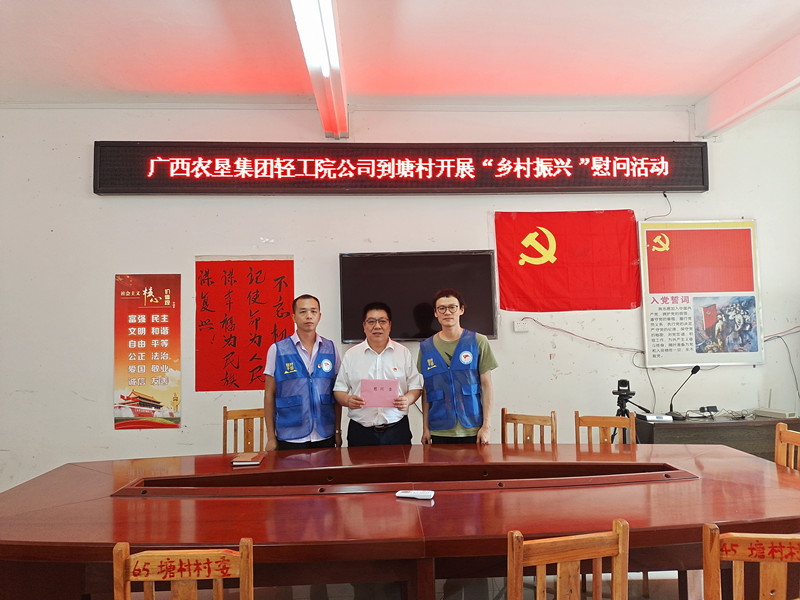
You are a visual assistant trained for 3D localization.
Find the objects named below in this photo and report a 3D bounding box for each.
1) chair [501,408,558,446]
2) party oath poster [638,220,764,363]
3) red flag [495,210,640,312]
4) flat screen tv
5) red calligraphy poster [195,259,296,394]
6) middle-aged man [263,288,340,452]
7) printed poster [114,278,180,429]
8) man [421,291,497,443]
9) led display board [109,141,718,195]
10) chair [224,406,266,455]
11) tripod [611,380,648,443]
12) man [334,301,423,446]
[{"bbox_3d":[0.762,1.193,3.556,0.394,0.926,0.473,-2,-2,26],"label":"chair"},{"bbox_3d":[2.454,-0.052,4.697,0.994,1.187,0.034,-1,-2,-4],"label":"party oath poster"},{"bbox_3d":[1.355,-0.315,4.645,1.154,0.805,0.030,-1,-2,-4],"label":"red flag"},{"bbox_3d":[0.149,-0.022,4.577,1.235,0.710,0.070,-1,-3,-3],"label":"flat screen tv"},{"bbox_3d":[-1.197,0.185,4.471,0.756,1.044,0.010,-1,-2,-4],"label":"red calligraphy poster"},{"bbox_3d":[-0.620,0.811,3.636,0.500,1.700,0.310,0,-3,-17],"label":"middle-aged man"},{"bbox_3d":[-1.960,0.399,4.505,0.502,1.195,0.012,-1,-3,-3],"label":"printed poster"},{"bbox_3d":[0.377,0.801,3.758,0.522,1.738,0.315,-1,-2,7],"label":"man"},{"bbox_3d":[0.077,-1.054,4.640,4.880,0.400,0.100,-1,-3,-3],"label":"led display board"},{"bbox_3d":[-1.006,1.237,3.940,0.394,0.926,0.473,0,-2,-19],"label":"chair"},{"bbox_3d":[1.627,1.117,4.169,0.550,1.070,0.520,-1,-3,-3],"label":"tripod"},{"bbox_3d":[-0.134,0.826,3.591,0.570,1.650,0.420,-1,-3,-2],"label":"man"}]

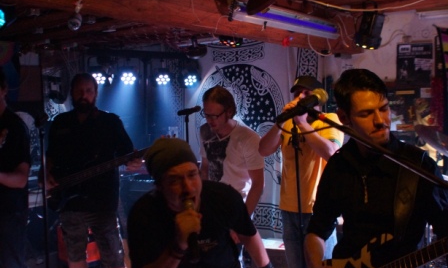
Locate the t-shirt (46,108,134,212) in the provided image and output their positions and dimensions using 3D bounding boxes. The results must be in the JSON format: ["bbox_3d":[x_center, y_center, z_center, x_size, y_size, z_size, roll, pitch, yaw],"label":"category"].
[{"bbox_3d":[-0.882,0.168,3.450,0.540,0.660,0.310,-1,3,-9],"label":"t-shirt"}]

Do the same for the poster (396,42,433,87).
[{"bbox_3d":[1.678,-0.612,4.600,0.310,0.405,0.010,0,3,15],"label":"poster"}]

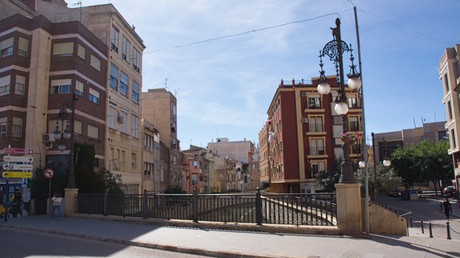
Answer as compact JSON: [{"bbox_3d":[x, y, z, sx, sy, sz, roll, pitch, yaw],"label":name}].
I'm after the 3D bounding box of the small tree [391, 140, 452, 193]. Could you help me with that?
[{"bbox_3d":[32.654,6.741,58.536,9.300,9.446,8.600,-6,-10,29],"label":"small tree"}]

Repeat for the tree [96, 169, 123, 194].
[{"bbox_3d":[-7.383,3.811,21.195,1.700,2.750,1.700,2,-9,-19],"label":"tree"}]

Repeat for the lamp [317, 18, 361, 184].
[{"bbox_3d":[3.376,-0.983,10.732,1.280,5.365,0.900,-7,-10,35],"label":"lamp"}]

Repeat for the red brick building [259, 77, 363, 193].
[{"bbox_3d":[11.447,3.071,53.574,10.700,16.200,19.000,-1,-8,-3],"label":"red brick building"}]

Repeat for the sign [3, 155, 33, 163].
[{"bbox_3d":[-10.365,1.519,16.892,1.221,0.310,0.060,4,-10,-32],"label":"sign"}]

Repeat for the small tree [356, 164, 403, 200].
[{"bbox_3d":[14.546,5.858,33.457,4.100,4.700,4.000,-5,-9,23],"label":"small tree"}]

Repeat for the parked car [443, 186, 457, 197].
[{"bbox_3d":[33.689,9.540,52.057,4.200,1.480,1.750,7,-12,-44],"label":"parked car"}]

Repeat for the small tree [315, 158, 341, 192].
[{"bbox_3d":[10.471,5.935,36.491,3.200,5.609,3.200,-4,-9,15],"label":"small tree"}]

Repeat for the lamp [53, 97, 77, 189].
[{"bbox_3d":[-8.771,0.605,18.978,1.280,5.280,0.900,-7,-10,35],"label":"lamp"}]

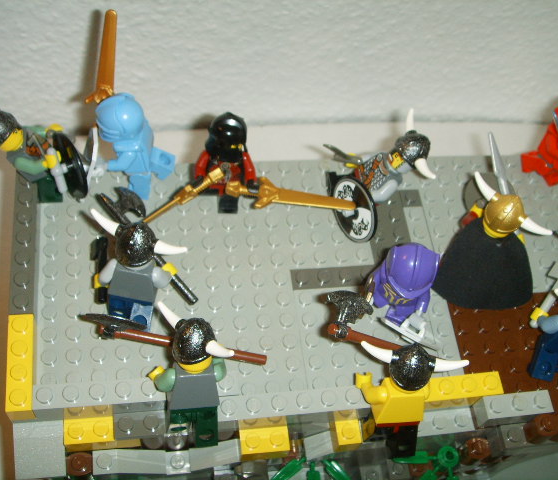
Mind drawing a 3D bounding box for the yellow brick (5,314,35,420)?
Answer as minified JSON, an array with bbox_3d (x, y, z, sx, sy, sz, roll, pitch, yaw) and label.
[{"bbox_3d":[-0.080,0.040,0.225,0.008,0.011,0.032,-3,61,-11],"label":"yellow brick"}]

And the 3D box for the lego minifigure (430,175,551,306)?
[{"bbox_3d":[0.075,0.005,0.253,0.035,0.044,0.027,26,60,6],"label":"lego minifigure"}]

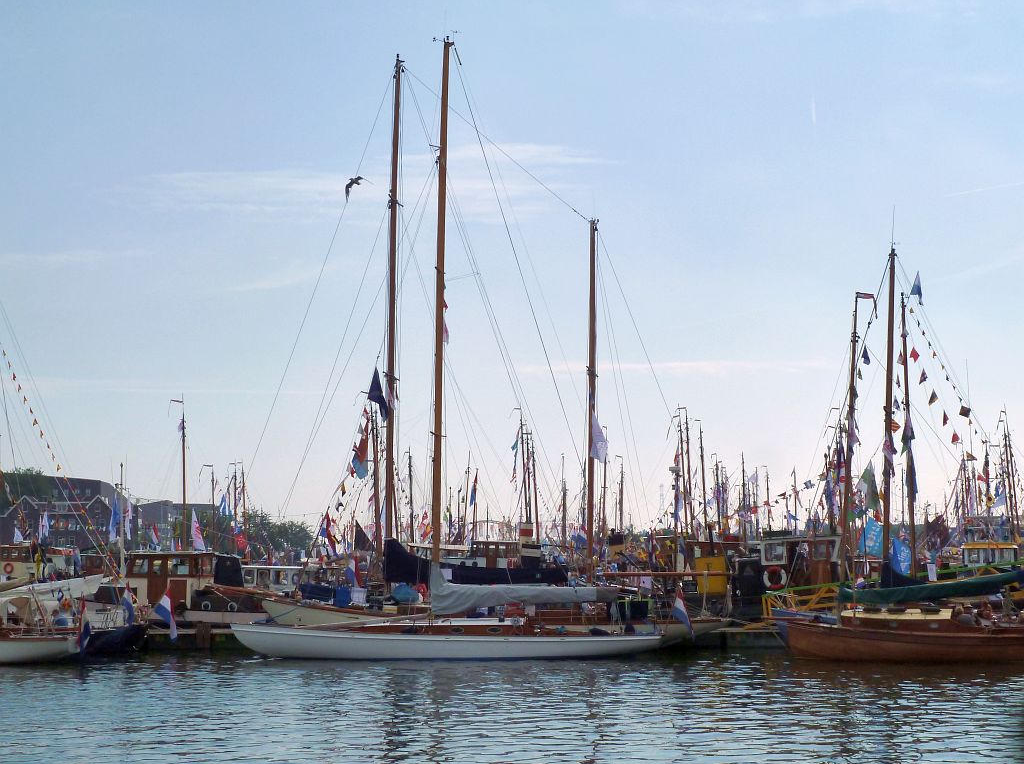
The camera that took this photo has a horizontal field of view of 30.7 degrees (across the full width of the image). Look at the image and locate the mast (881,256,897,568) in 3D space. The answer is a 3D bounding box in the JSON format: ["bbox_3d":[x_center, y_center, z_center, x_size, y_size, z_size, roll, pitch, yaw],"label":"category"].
[{"bbox_3d":[12.660,1.159,62.536,0.200,11.481,0.200,2,-5,0],"label":"mast"}]

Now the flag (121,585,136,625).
[{"bbox_3d":[-11.039,6.433,53.642,0.461,1.087,0.200,0,-5,0],"label":"flag"}]

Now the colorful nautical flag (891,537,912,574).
[{"bbox_3d":[12.694,5.655,60.738,0.789,1.233,0.150,0,-5,0],"label":"colorful nautical flag"}]

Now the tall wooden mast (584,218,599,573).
[{"bbox_3d":[2.510,0.774,59.565,0.190,12.089,0.190,1,-5,0],"label":"tall wooden mast"}]

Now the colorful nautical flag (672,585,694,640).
[{"bbox_3d":[4.871,6.547,52.929,0.625,1.579,0.200,0,-5,0],"label":"colorful nautical flag"}]

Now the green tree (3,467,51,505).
[{"bbox_3d":[-73.546,17.053,280.000,9.000,8.800,8.500,0,-5,0],"label":"green tree"}]

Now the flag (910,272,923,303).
[{"bbox_3d":[13.674,-3.195,63.000,0.420,1.000,0.150,0,-5,0],"label":"flag"}]

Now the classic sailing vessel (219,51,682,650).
[{"bbox_3d":[-1.746,-0.977,53.593,12.372,18.049,2.800,0,-5,0],"label":"classic sailing vessel"}]

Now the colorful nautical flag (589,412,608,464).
[{"bbox_3d":[2.731,1.774,58.500,0.620,1.630,0.200,0,-5,0],"label":"colorful nautical flag"}]

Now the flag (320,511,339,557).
[{"bbox_3d":[-6.735,5.591,68.775,0.664,1.692,0.200,0,-5,0],"label":"flag"}]

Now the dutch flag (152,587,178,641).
[{"bbox_3d":[-9.877,6.628,53.123,0.741,1.472,0.200,0,-5,0],"label":"dutch flag"}]

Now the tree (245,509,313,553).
[{"bbox_3d":[-31.950,20.593,255.000,9.300,7.000,8.000,0,-5,0],"label":"tree"}]

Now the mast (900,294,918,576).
[{"bbox_3d":[13.636,2.180,64.056,0.200,10.461,0.200,-1,-5,0],"label":"mast"}]

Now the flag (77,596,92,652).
[{"bbox_3d":[-11.497,6.522,50.121,0.430,1.495,0.200,0,-5,0],"label":"flag"}]

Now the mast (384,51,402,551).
[{"bbox_3d":[-3.809,-1.916,59.818,0.210,17.492,0.210,1,-5,0],"label":"mast"}]

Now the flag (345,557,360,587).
[{"bbox_3d":[-5.478,6.508,64.000,0.550,1.020,0.200,0,-5,0],"label":"flag"}]

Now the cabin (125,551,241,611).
[{"bbox_3d":[-10.836,6.568,61.661,3.400,2.000,2.500,-1,-5,7],"label":"cabin"}]

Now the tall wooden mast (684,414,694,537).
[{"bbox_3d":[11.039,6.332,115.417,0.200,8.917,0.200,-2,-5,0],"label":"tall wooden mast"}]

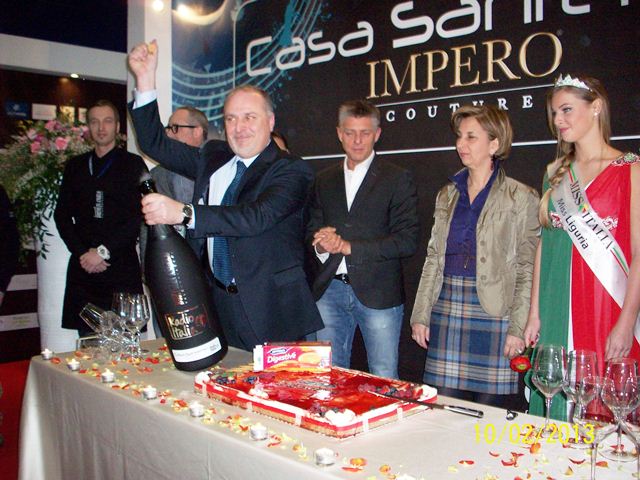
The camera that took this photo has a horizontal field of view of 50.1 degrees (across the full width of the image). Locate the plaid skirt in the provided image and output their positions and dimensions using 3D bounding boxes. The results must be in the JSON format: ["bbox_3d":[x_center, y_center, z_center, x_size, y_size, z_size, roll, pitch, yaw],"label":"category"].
[{"bbox_3d":[0.541,0.338,2.470,0.335,0.425,0.255,2,4,22],"label":"plaid skirt"}]

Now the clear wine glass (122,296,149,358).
[{"bbox_3d":[-0.663,0.310,2.470,0.085,0.213,0.085,0,4,0],"label":"clear wine glass"}]

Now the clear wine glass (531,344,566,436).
[{"bbox_3d":[0.553,0.362,1.655,0.083,0.210,0.083,0,4,0],"label":"clear wine glass"}]

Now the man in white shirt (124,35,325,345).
[{"bbox_3d":[-0.350,0.233,2.570,0.600,1.920,0.550,3,4,35],"label":"man in white shirt"}]

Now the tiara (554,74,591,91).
[{"bbox_3d":[0.852,-0.528,2.300,0.068,0.045,0.132,-3,5,-43],"label":"tiara"}]

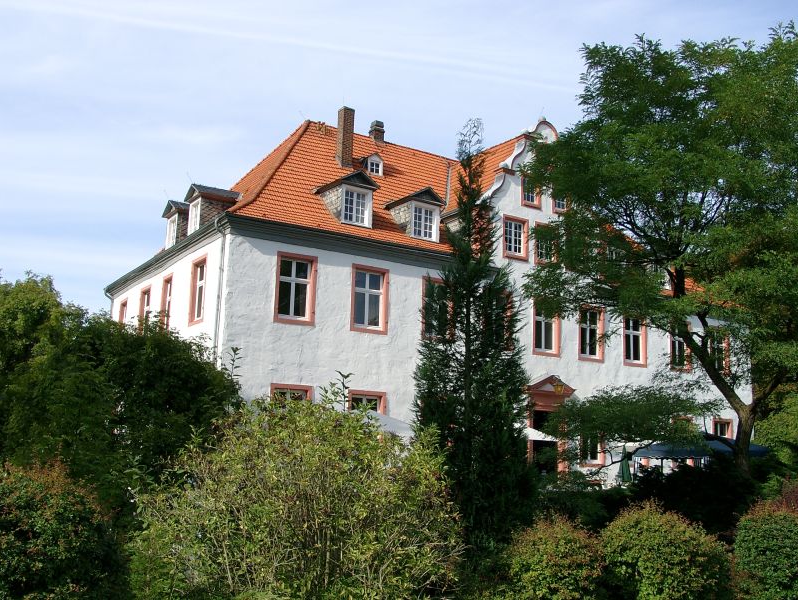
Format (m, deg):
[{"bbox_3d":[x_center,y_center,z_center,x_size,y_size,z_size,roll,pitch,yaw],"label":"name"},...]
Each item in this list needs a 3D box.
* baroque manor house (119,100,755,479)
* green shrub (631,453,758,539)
[{"bbox_3d":[1.739,0.765,40.598,26.979,16.473,15.708,9,-13,-31],"label":"baroque manor house"},{"bbox_3d":[5.407,3.761,15.682,2.206,1.755,2.096,-2,-12,19],"label":"green shrub"}]

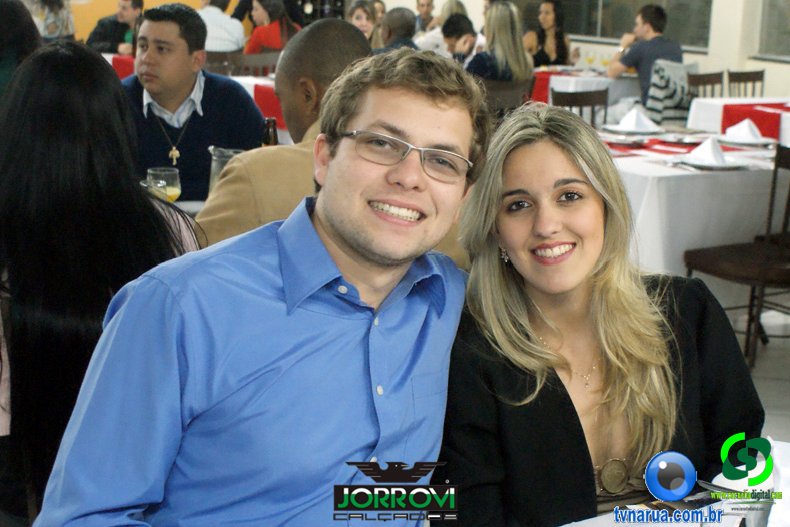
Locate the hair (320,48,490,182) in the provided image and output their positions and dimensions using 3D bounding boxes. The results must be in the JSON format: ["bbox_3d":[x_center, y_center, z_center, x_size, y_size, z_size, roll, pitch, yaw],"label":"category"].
[{"bbox_3d":[0.011,-0.166,1.045,0.175,0.165,0.205,8,8,-16],"label":"hair"}]

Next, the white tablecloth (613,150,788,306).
[{"bbox_3d":[1.298,-0.254,3.971,1.180,0.495,1.150,-4,16,-14],"label":"white tablecloth"}]

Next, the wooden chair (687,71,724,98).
[{"bbox_3d":[2.288,-0.875,6.417,0.420,0.870,0.480,-5,17,-17],"label":"wooden chair"}]

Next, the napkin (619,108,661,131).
[{"bbox_3d":[1.131,-0.667,4.248,0.190,0.110,0.140,-4,16,-14],"label":"napkin"}]

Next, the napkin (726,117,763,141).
[{"bbox_3d":[1.513,-0.592,3.991,0.180,0.110,0.140,-4,16,-14],"label":"napkin"}]

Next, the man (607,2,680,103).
[{"bbox_3d":[1.902,-1.258,7.000,0.750,1.300,0.550,7,17,24],"label":"man"}]

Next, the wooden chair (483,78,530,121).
[{"bbox_3d":[0.729,-0.854,6.341,0.430,0.870,0.500,-2,16,-8],"label":"wooden chair"}]

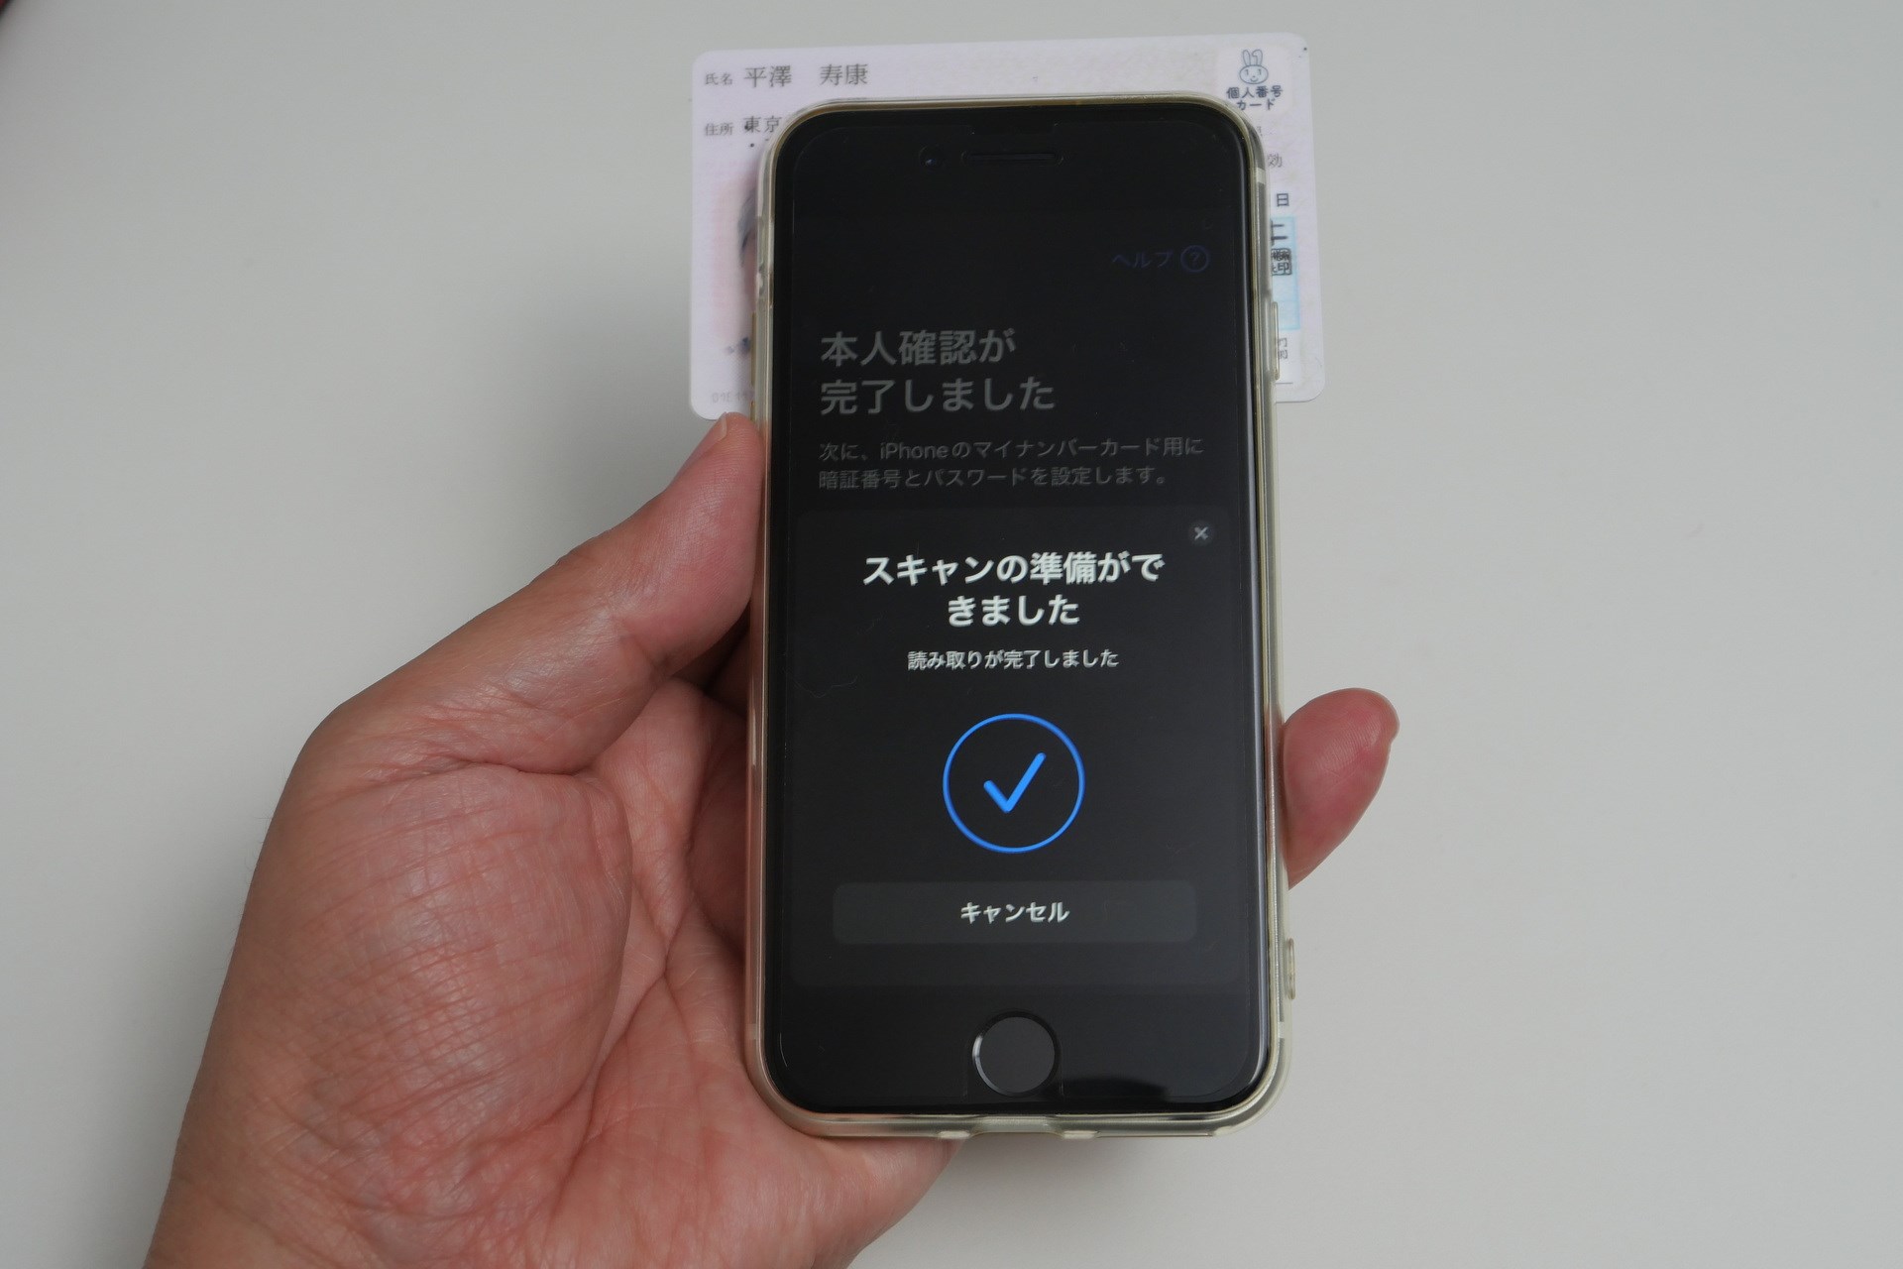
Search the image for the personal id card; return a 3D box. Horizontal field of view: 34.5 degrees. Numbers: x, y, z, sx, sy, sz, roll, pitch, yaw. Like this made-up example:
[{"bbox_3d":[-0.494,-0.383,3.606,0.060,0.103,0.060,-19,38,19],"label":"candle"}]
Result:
[{"bbox_3d":[0.007,-0.056,0.420,0.086,0.001,0.054,-1,76,2],"label":"personal id card"}]

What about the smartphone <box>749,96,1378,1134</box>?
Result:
[{"bbox_3d":[0.008,-0.005,0.403,0.069,0.010,0.140,-1,76,3],"label":"smartphone"}]

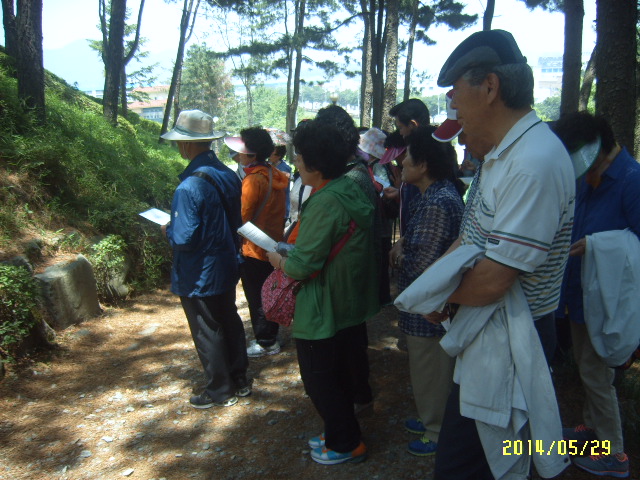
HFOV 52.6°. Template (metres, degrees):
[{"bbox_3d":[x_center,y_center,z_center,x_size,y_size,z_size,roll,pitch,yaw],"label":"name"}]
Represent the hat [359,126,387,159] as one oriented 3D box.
[{"bbox_3d":[0.393,-0.708,4.750,0.280,0.160,0.260,10,3,-11],"label":"hat"}]

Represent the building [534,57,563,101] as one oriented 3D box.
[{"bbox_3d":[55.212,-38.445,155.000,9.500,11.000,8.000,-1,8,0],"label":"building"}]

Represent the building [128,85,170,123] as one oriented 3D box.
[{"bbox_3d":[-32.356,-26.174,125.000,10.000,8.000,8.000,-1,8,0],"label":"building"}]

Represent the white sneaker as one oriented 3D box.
[{"bbox_3d":[-0.425,0.799,4.807,0.260,0.110,0.100,-3,8,-15],"label":"white sneaker"}]

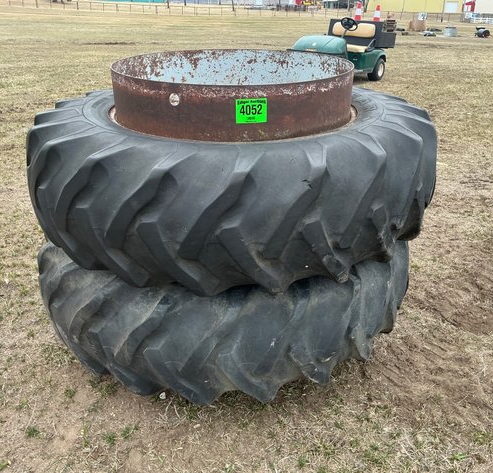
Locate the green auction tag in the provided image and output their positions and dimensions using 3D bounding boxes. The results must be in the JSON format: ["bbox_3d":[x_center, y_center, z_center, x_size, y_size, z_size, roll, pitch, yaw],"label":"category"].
[{"bbox_3d":[0.019,-0.425,1.733,0.107,0.081,0.005,-3,27,-8],"label":"green auction tag"}]

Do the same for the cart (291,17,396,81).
[{"bbox_3d":[1.930,-3.640,10.050,1.180,1.180,2.500,18,30,32],"label":"cart"}]

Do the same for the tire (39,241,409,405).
[{"bbox_3d":[-0.100,0.076,2.556,1.732,0.502,1.732,0,26,0],"label":"tire"}]

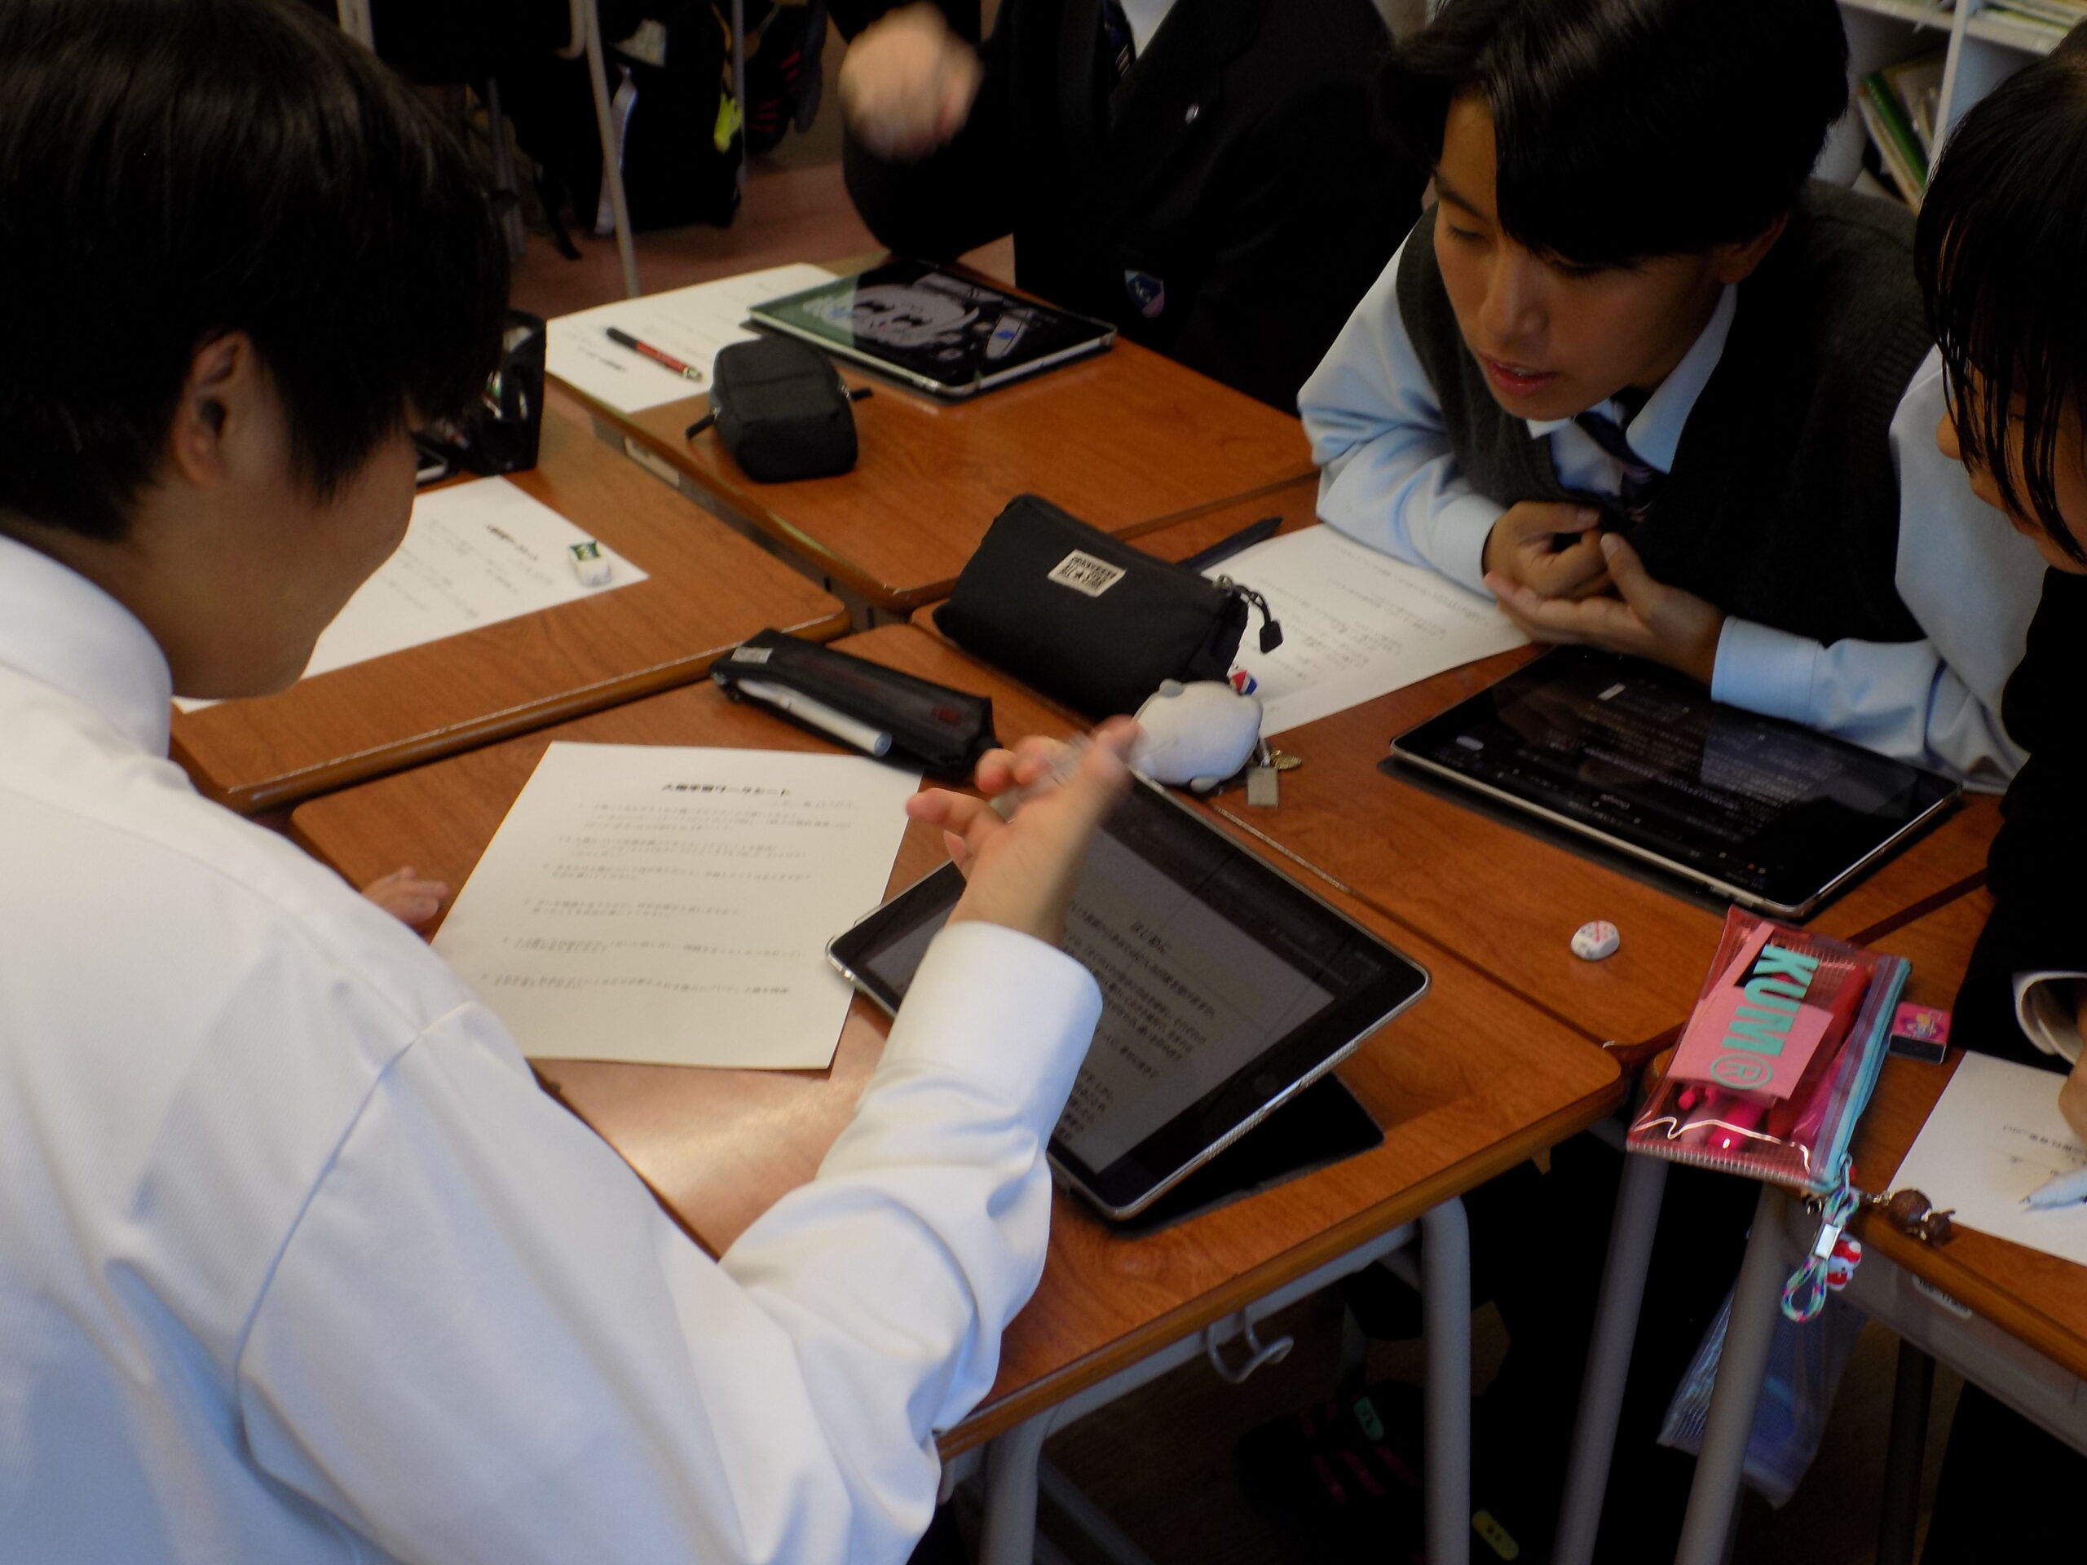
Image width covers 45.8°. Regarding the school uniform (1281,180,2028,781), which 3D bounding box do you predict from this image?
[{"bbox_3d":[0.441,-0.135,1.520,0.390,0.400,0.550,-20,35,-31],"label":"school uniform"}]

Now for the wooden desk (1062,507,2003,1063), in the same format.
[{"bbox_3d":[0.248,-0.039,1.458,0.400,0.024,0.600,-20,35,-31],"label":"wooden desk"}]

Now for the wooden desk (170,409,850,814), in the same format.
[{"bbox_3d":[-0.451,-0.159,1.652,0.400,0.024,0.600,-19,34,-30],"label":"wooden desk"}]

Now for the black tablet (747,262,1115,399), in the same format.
[{"bbox_3d":[-0.088,-0.365,1.971,0.176,0.010,0.252,-26,38,-38],"label":"black tablet"}]

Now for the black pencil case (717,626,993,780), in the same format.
[{"bbox_3d":[-0.106,-0.045,1.405,0.190,0.032,0.046,20,35,32],"label":"black pencil case"}]

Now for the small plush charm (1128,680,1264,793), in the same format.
[{"bbox_3d":[0.085,-0.028,1.362,0.064,0.045,0.055,4,30,8],"label":"small plush charm"}]

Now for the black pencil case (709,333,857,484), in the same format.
[{"bbox_3d":[-0.186,-0.270,1.766,0.078,0.051,0.150,-9,30,-14],"label":"black pencil case"}]

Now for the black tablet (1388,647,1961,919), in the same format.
[{"bbox_3d":[0.339,-0.006,1.339,0.252,0.010,0.176,25,38,38],"label":"black tablet"}]

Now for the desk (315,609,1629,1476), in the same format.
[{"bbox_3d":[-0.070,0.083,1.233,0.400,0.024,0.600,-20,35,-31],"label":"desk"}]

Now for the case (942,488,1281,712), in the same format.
[{"bbox_3d":[0.027,-0.105,1.486,0.090,0.062,0.200,-23,37,-35],"label":"case"}]

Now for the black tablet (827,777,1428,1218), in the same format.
[{"bbox_3d":[0.034,0.087,1.139,0.176,0.010,0.252,-34,39,-17],"label":"black tablet"}]

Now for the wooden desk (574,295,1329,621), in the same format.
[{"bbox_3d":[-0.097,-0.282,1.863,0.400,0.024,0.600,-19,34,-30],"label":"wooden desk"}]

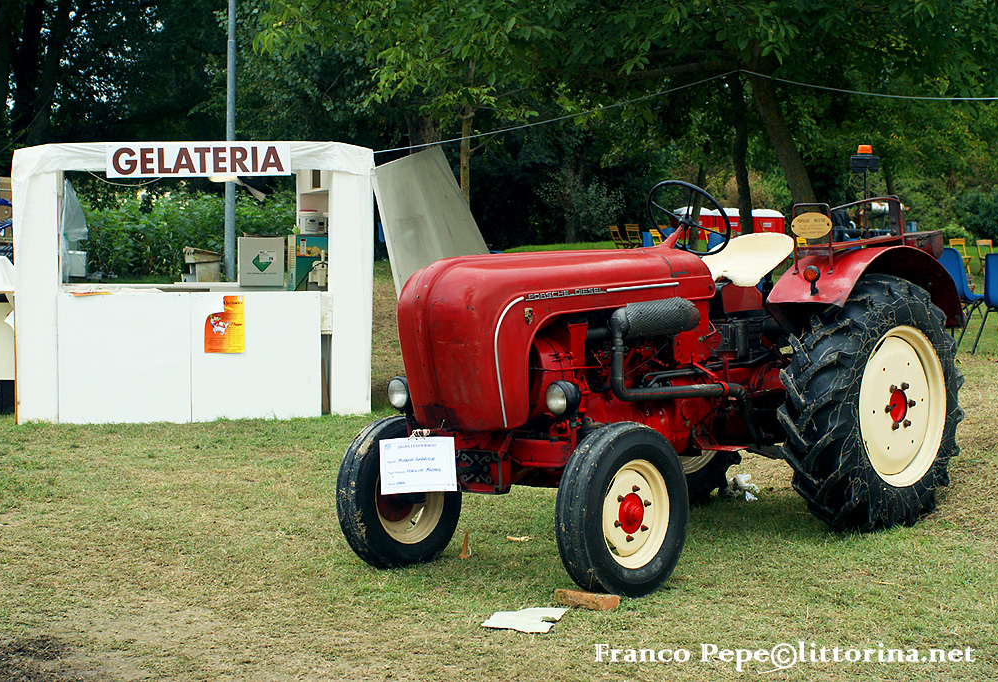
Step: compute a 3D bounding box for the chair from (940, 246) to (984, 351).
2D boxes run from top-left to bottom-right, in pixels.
[{"bbox_3d":[3.698,-0.339,15.200,0.520,0.810,0.480,-2,4,-31],"label":"chair"}]

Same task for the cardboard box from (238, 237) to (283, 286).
[{"bbox_3d":[-2.194,-0.734,17.600,0.410,0.460,0.360,-1,3,-10],"label":"cardboard box"}]

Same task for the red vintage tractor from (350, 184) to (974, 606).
[{"bbox_3d":[0.855,0.136,9.840,1.780,1.840,3.320,0,5,43],"label":"red vintage tractor"}]

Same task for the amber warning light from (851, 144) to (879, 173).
[{"bbox_3d":[1.876,-0.929,9.750,0.115,0.153,0.115,2,5,43],"label":"amber warning light"}]

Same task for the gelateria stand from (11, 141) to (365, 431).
[{"bbox_3d":[-2.813,-0.581,17.531,3.080,2.400,2.300,-1,3,-10],"label":"gelateria stand"}]

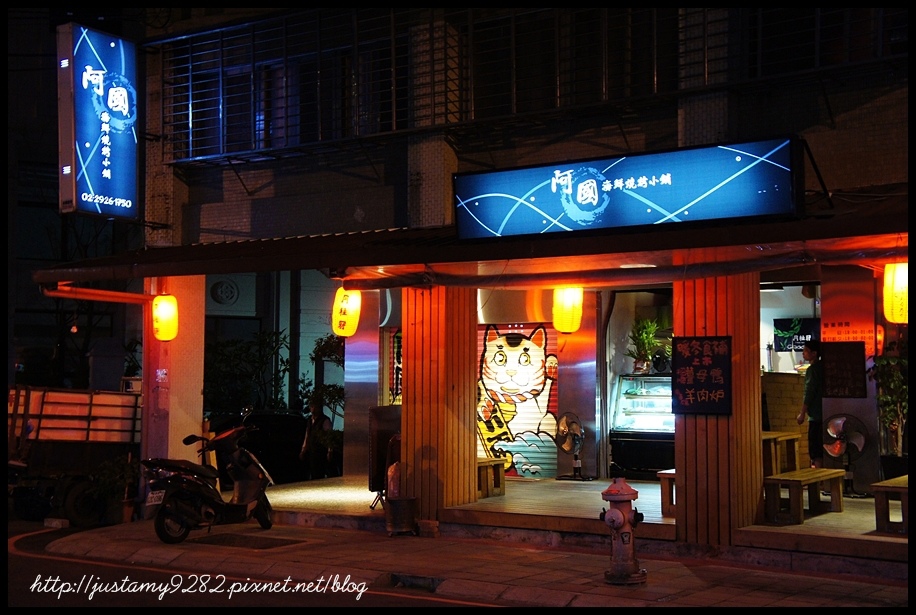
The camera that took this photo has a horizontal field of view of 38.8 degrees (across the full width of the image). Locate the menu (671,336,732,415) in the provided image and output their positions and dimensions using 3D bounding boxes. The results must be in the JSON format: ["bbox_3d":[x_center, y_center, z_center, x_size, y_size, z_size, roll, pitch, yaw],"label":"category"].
[{"bbox_3d":[2.017,0.563,10.757,0.530,0.640,0.030,-2,-4,34],"label":"menu"}]

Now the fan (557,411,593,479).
[{"bbox_3d":[1.414,1.656,15.607,0.430,0.800,0.490,2,-4,-36],"label":"fan"}]

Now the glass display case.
[{"bbox_3d":[2.580,1.467,15.793,1.300,1.210,0.720,-2,-4,35],"label":"glass display case"}]

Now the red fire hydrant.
[{"bbox_3d":[1.243,1.660,9.854,0.330,0.810,0.330,-2,-3,29],"label":"red fire hydrant"}]

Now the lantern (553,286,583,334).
[{"bbox_3d":[0.867,-0.011,10.272,0.240,0.450,0.240,0,-3,0],"label":"lantern"}]

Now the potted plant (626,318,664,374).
[{"bbox_3d":[2.249,0.459,15.722,0.460,0.690,0.460,0,-3,0],"label":"potted plant"}]

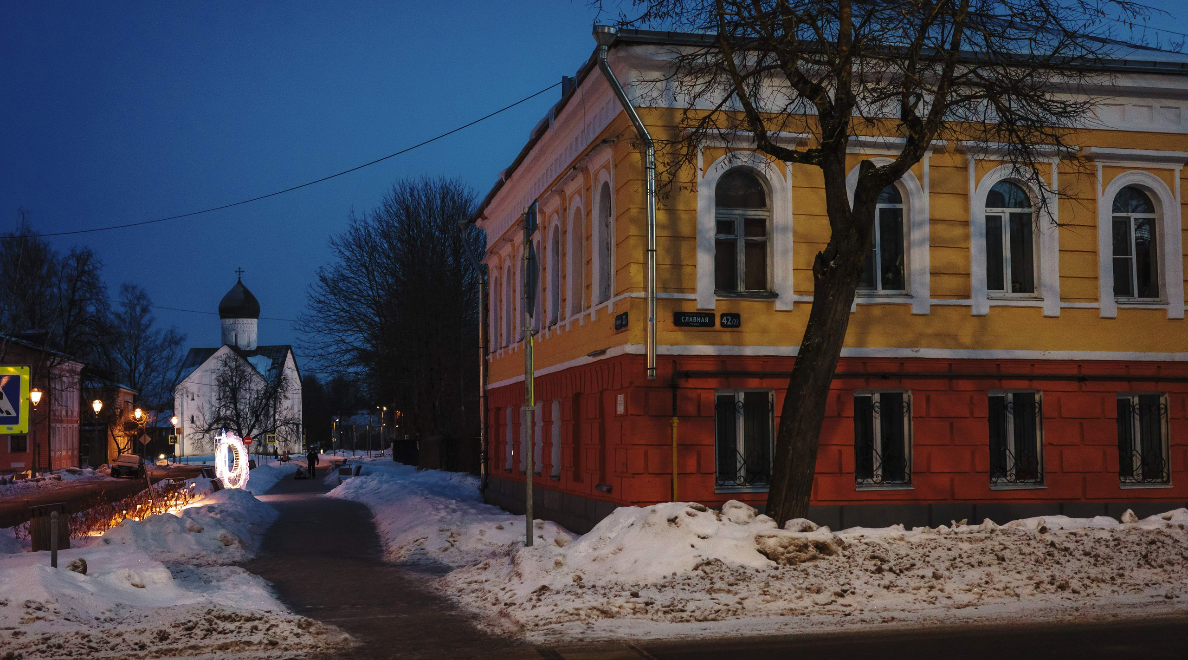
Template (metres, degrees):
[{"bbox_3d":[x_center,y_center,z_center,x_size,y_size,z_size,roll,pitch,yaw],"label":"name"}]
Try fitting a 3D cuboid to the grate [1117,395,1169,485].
[{"bbox_3d":[10.441,2.076,25.072,1.080,1.700,0.100,1,-5,-11],"label":"grate"}]

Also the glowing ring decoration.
[{"bbox_3d":[-13.301,4.890,48.500,0.420,2.350,2.250,-1,-5,8],"label":"glowing ring decoration"}]

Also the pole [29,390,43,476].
[{"bbox_3d":[-28.322,5.226,67.000,0.500,4.500,0.500,1,-5,-12],"label":"pole"}]

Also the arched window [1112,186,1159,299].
[{"bbox_3d":[10.426,-1.694,25.476,1.080,2.280,0.220,1,-5,-11],"label":"arched window"}]

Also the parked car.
[{"bbox_3d":[-27.766,8.119,78.500,1.700,1.450,4.150,1,-5,-12],"label":"parked car"}]

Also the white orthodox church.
[{"bbox_3d":[-43.230,3.918,162.942,12.000,23.009,13.400,0,-5,2],"label":"white orthodox church"}]

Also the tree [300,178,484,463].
[{"bbox_3d":[-12.292,-0.281,80.000,11.500,18.100,11.500,1,-5,-12],"label":"tree"}]

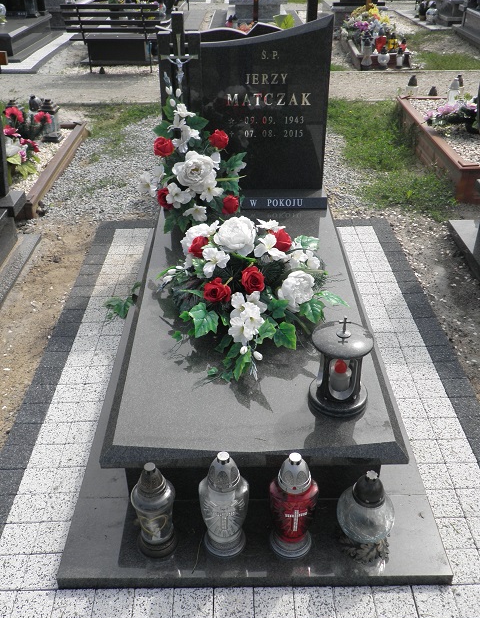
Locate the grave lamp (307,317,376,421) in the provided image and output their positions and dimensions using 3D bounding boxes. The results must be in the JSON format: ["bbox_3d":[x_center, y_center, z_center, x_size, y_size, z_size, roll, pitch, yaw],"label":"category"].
[{"bbox_3d":[0.281,0.141,1.632,0.175,0.285,0.175,-1,33,0],"label":"grave lamp"}]

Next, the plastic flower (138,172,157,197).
[{"bbox_3d":[-0.407,-0.548,2.606,0.085,0.115,0.065,11,35,16],"label":"plastic flower"}]

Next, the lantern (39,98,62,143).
[{"bbox_3d":[-1.443,-1.438,4.485,0.152,0.305,0.152,4,34,6],"label":"lantern"}]

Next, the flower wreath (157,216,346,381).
[{"bbox_3d":[0.026,-0.095,2.029,0.640,0.260,0.700,-1,33,0],"label":"flower wreath"}]

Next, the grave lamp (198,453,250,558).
[{"bbox_3d":[-0.040,0.482,1.490,0.126,0.311,0.126,-1,34,0],"label":"grave lamp"}]

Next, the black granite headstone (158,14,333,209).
[{"bbox_3d":[0.024,-0.872,2.621,0.755,0.812,0.250,-1,34,0],"label":"black granite headstone"}]

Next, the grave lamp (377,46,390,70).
[{"bbox_3d":[1.585,-2.772,6.519,0.133,0.225,0.133,-1,33,0],"label":"grave lamp"}]

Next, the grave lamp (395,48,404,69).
[{"bbox_3d":[1.773,-2.784,6.552,0.085,0.208,0.085,-1,33,0],"label":"grave lamp"}]

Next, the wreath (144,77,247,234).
[{"bbox_3d":[-0.185,-0.690,2.580,0.430,0.610,0.270,-1,33,0],"label":"wreath"}]

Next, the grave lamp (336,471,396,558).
[{"bbox_3d":[0.321,0.508,1.501,0.146,0.251,0.146,-1,34,0],"label":"grave lamp"}]

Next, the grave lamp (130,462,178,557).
[{"bbox_3d":[-0.217,0.498,1.494,0.112,0.283,0.112,-1,34,0],"label":"grave lamp"}]

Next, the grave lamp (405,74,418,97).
[{"bbox_3d":[1.484,-1.861,5.118,0.112,0.300,0.112,-1,34,0],"label":"grave lamp"}]

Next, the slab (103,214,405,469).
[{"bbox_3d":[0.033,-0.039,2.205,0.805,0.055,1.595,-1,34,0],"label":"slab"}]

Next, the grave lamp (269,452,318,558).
[{"bbox_3d":[0.133,0.486,1.474,0.125,0.350,0.125,-1,33,0],"label":"grave lamp"}]

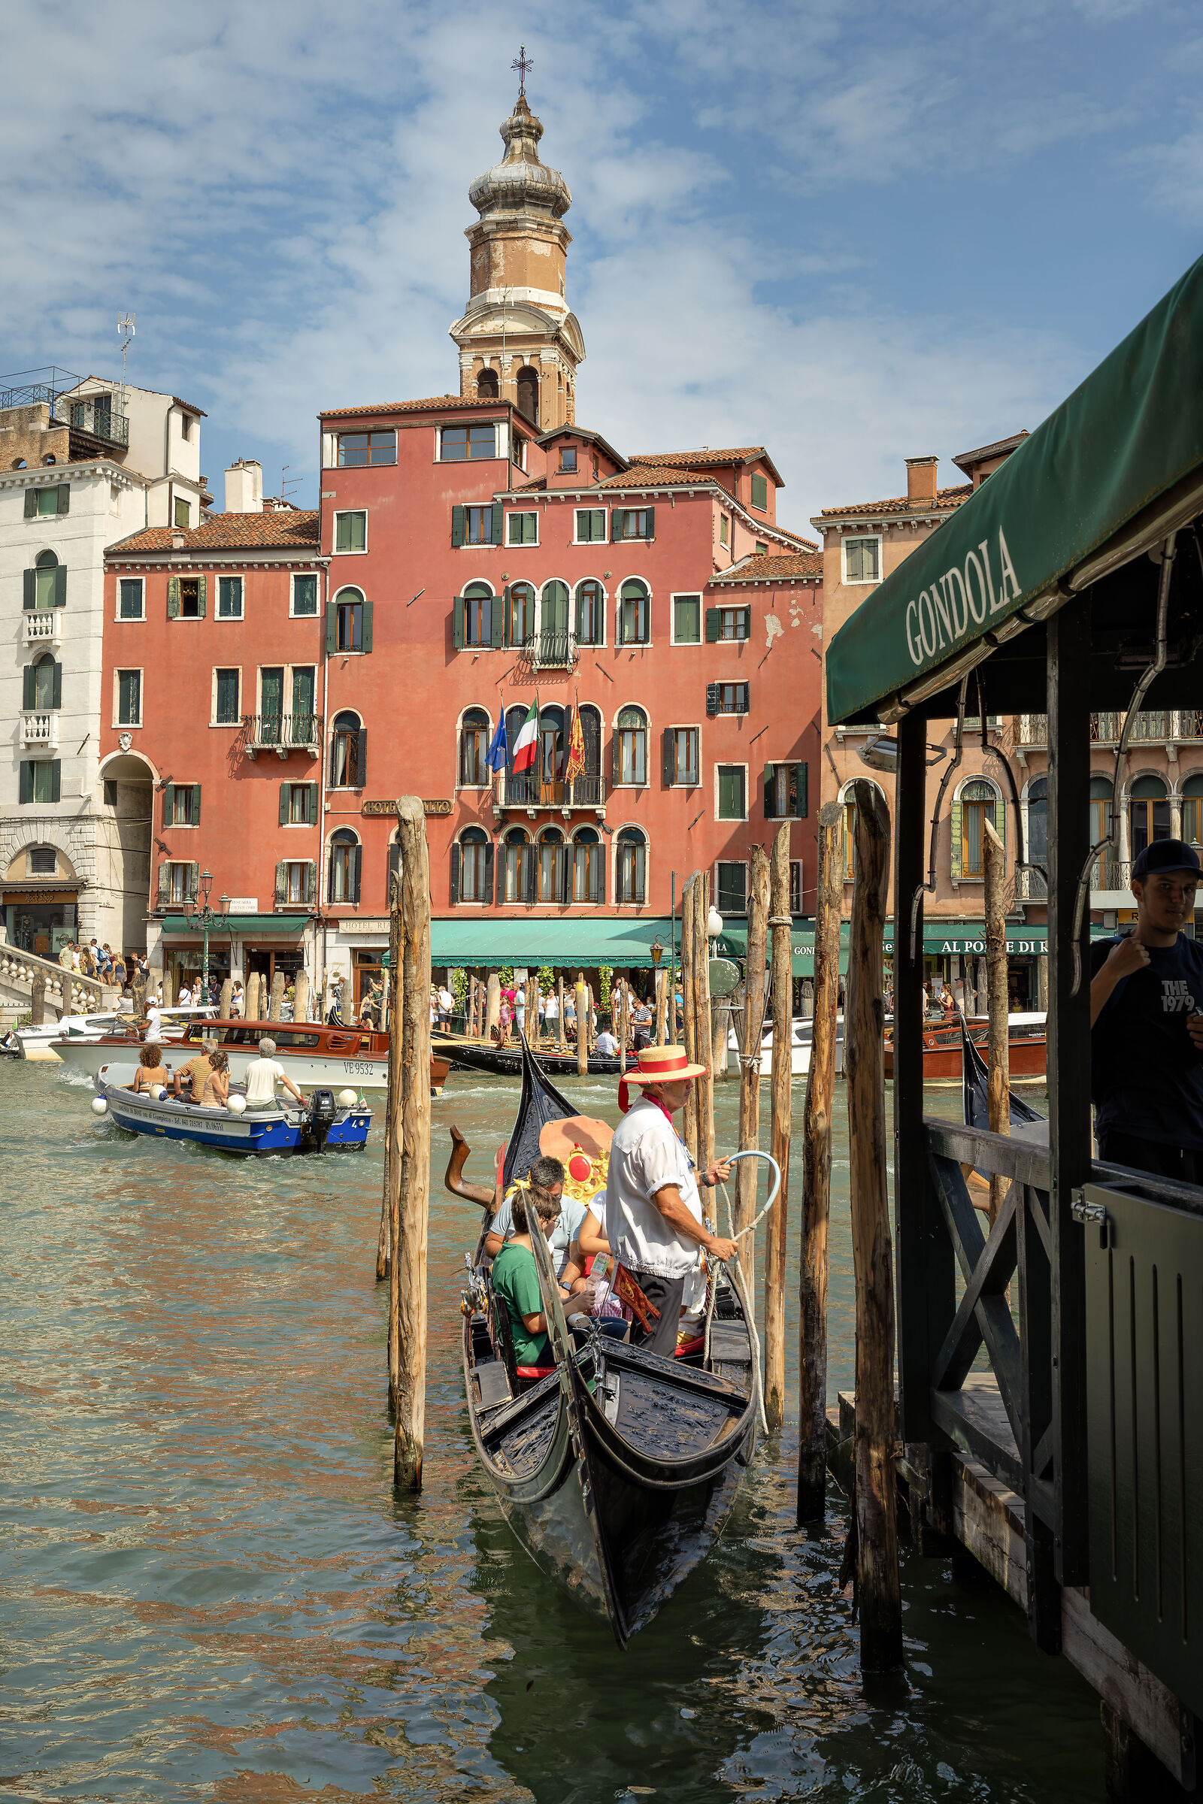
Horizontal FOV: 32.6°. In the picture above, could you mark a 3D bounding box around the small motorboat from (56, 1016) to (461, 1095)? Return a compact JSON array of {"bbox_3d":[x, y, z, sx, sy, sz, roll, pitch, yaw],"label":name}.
[{"bbox_3d":[-7.973,3.327,44.295,9.300,1.650,2.300,0,-3,18],"label":"small motorboat"}]

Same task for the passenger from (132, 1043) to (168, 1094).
[{"bbox_3d":[-6.484,2.650,29.574,0.550,1.200,0.650,1,-3,-18],"label":"passenger"}]

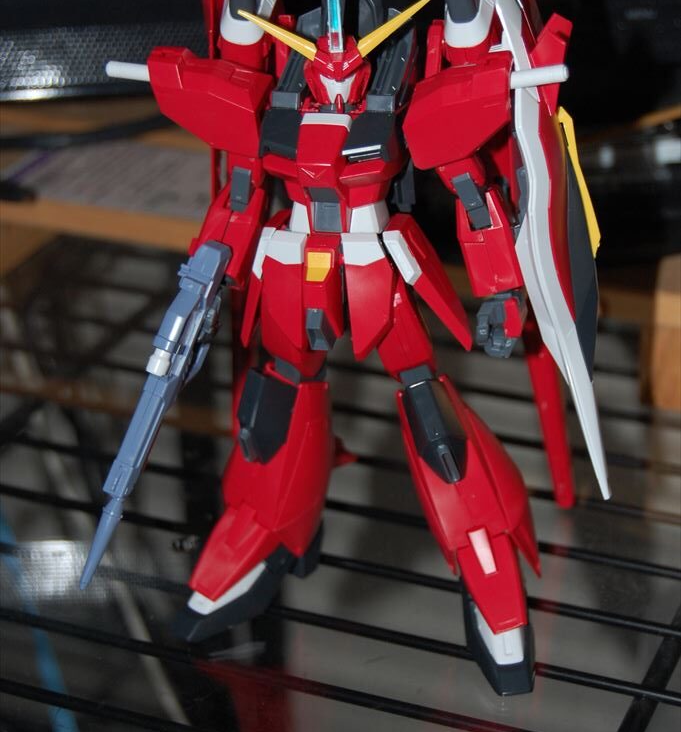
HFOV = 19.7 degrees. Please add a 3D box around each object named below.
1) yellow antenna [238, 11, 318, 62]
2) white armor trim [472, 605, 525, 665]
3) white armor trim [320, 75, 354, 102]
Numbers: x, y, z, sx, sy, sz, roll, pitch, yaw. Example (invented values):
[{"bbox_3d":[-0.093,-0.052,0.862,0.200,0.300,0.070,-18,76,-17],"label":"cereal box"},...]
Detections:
[{"bbox_3d":[-0.015,-0.077,0.452,0.021,0.004,0.003,29,26,10],"label":"yellow antenna"},{"bbox_3d":[0.041,0.070,0.510,0.013,0.007,0.016,-2,28,1],"label":"white armor trim"},{"bbox_3d":[-0.001,-0.064,0.453,0.008,0.005,0.004,-2,28,1],"label":"white armor trim"}]

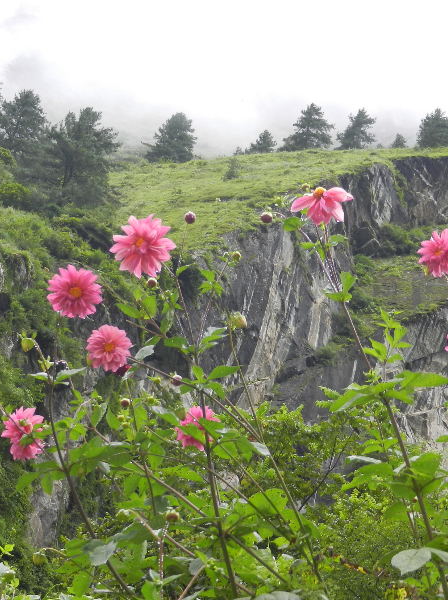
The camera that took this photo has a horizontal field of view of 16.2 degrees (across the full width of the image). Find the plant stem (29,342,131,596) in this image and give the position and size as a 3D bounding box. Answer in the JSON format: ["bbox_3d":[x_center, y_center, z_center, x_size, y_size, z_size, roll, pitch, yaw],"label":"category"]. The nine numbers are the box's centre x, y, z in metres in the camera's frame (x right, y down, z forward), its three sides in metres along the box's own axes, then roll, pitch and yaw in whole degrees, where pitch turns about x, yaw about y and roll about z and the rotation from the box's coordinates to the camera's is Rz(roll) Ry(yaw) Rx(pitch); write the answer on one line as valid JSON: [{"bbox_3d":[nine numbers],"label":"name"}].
[{"bbox_3d":[-0.271,0.318,2.950,0.192,0.477,0.110,0,-5,0],"label":"plant stem"}]

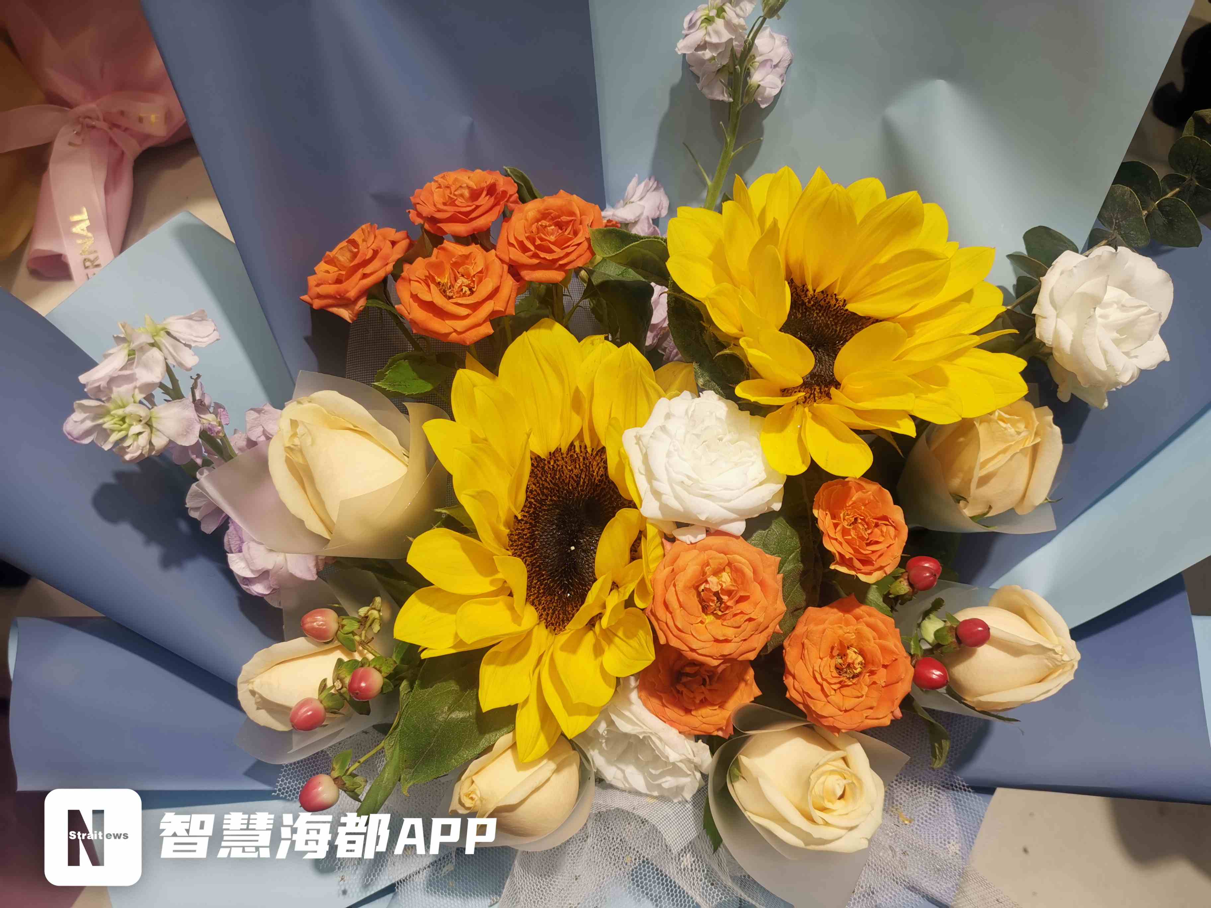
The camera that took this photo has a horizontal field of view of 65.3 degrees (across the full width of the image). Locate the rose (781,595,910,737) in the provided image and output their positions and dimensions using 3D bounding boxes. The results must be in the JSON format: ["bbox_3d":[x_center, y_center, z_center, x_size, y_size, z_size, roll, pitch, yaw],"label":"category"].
[{"bbox_3d":[0.092,0.080,0.357,0.048,0.034,0.050,0,75,10],"label":"rose"}]

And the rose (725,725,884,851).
[{"bbox_3d":[0.077,0.130,0.365,0.055,0.052,0.050,0,72,-9],"label":"rose"}]

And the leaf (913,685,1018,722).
[{"bbox_3d":[0.155,0.107,0.405,0.047,0.010,0.008,20,74,-6],"label":"leaf"}]

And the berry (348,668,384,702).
[{"bbox_3d":[-0.095,0.091,0.375,0.013,0.013,0.014,44,42,-2],"label":"berry"}]

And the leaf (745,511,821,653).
[{"bbox_3d":[0.071,0.055,0.400,0.034,0.012,0.060,6,71,-14],"label":"leaf"}]

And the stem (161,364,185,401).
[{"bbox_3d":[-0.194,-0.033,0.425,0.004,0.020,0.004,-24,18,0],"label":"stem"}]

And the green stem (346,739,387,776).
[{"bbox_3d":[-0.103,0.130,0.405,0.022,0.003,0.003,-40,90,-18],"label":"green stem"}]

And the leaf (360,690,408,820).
[{"bbox_3d":[-0.097,0.130,0.410,0.014,0.010,0.060,21,81,-11],"label":"leaf"}]

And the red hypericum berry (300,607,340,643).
[{"bbox_3d":[-0.109,0.065,0.360,0.015,0.013,0.013,-3,91,-27],"label":"red hypericum berry"}]

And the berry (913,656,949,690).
[{"bbox_3d":[0.133,0.089,0.385,0.015,0.013,0.013,31,90,29],"label":"berry"}]

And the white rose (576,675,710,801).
[{"bbox_3d":[0.016,0.121,0.405,0.059,0.057,0.046,0,21,3],"label":"white rose"}]

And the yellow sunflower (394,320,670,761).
[{"bbox_3d":[-0.025,0.032,0.352,0.123,0.052,0.153,0,82,28],"label":"yellow sunflower"}]

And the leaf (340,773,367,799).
[{"bbox_3d":[-0.103,0.135,0.385,0.012,0.005,0.008,31,58,6],"label":"leaf"}]

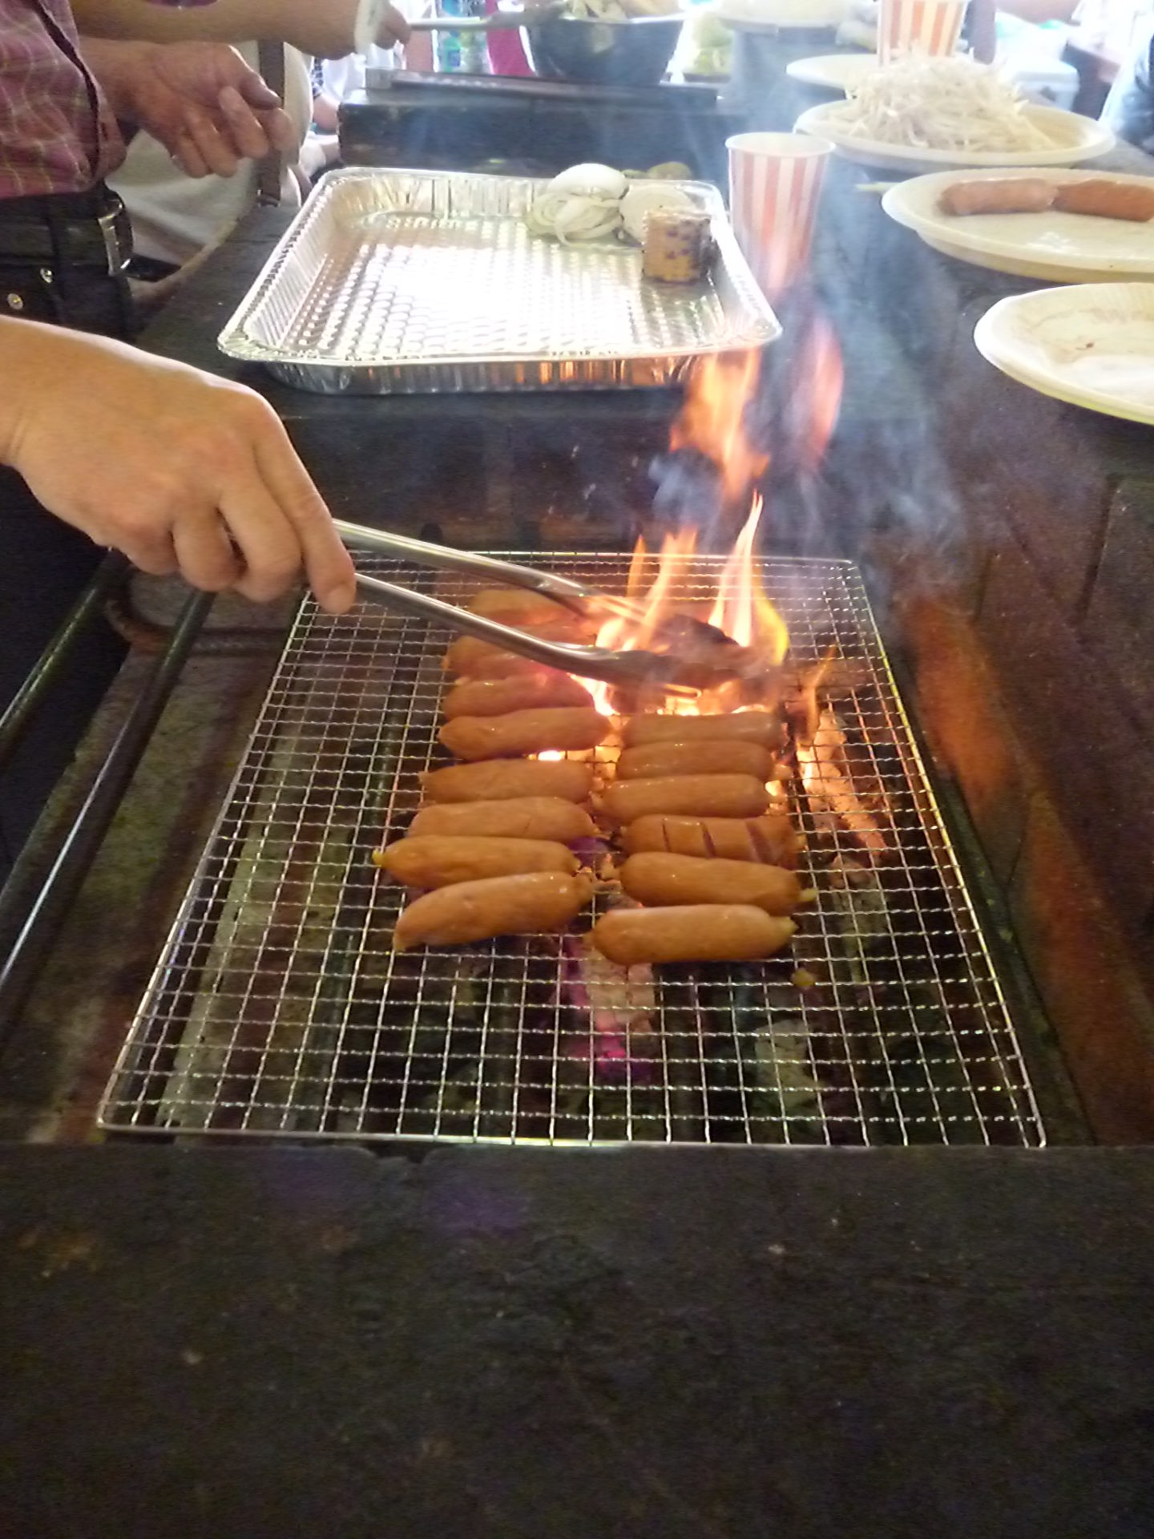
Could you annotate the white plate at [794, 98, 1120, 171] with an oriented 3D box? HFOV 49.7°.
[{"bbox_3d":[0.314,-0.526,1.046,0.258,0.026,0.258,0,38,0],"label":"white plate"}]

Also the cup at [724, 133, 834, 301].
[{"bbox_3d":[0.121,-0.339,0.764,0.065,0.081,0.065,0,38,0],"label":"cup"}]

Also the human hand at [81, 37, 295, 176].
[{"bbox_3d":[-0.256,-0.437,0.820,0.140,0.082,0.078,7,36,-16],"label":"human hand"}]

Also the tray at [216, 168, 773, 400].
[{"bbox_3d":[-0.038,-0.281,0.724,0.270,0.042,0.330,0,38,0],"label":"tray"}]

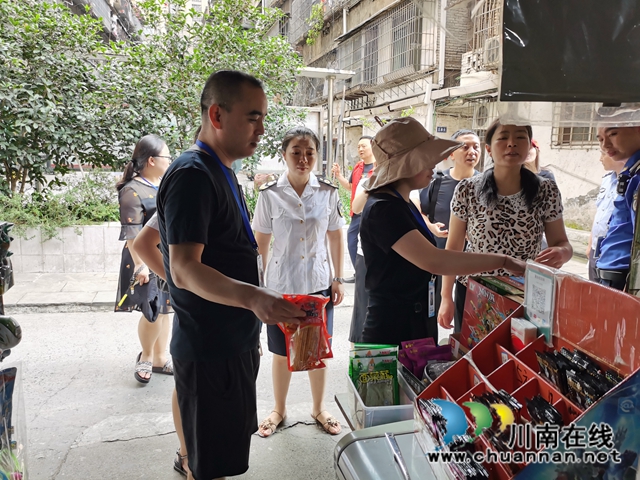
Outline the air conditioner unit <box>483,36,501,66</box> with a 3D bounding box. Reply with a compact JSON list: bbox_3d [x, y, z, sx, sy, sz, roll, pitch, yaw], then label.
[{"bbox_3d":[3.527,-3.620,9.479,0.300,0.540,0.800,-3,9,-22],"label":"air conditioner unit"}]

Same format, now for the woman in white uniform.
[{"bbox_3d":[-0.110,0.242,2.631,0.480,1.610,0.310,0,8,-2],"label":"woman in white uniform"}]

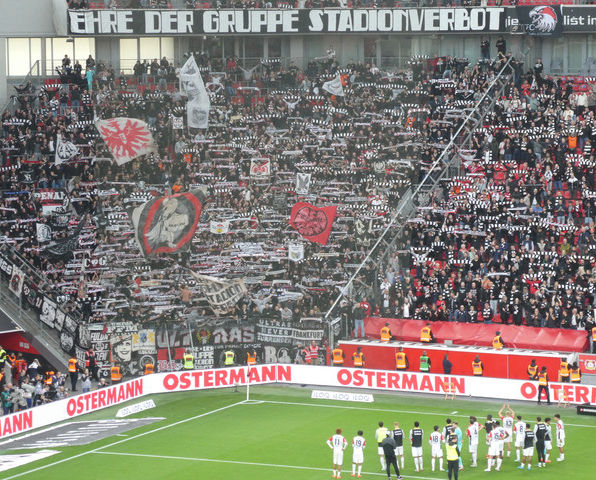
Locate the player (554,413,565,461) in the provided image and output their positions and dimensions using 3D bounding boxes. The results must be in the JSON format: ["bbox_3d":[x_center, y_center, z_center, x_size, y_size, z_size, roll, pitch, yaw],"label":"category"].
[{"bbox_3d":[10.513,7.923,100.233,0.420,1.860,0.500,1,6,14],"label":"player"}]

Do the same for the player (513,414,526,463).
[{"bbox_3d":[8.791,7.873,98.947,0.580,1.830,0.450,-2,6,-19],"label":"player"}]

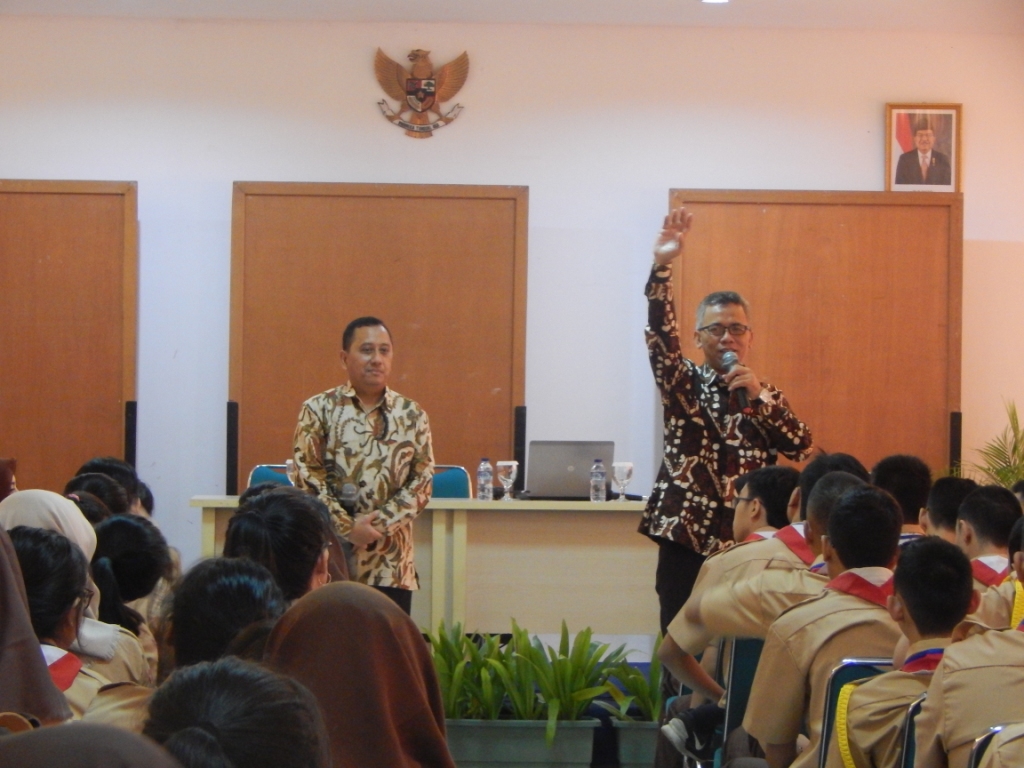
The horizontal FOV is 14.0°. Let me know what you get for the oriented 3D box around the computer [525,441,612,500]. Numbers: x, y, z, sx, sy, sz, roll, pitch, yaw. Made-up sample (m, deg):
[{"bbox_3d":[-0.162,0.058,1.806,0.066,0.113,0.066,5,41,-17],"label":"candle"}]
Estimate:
[{"bbox_3d":[0.234,0.347,16.720,0.340,0.235,0.270,1,0,-2],"label":"computer"}]

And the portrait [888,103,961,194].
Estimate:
[{"bbox_3d":[1.758,-0.992,17.800,0.320,0.420,0.030,1,0,-3],"label":"portrait"}]

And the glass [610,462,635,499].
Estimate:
[{"bbox_3d":[0.439,0.388,16.550,0.085,0.157,0.085,1,0,-3],"label":"glass"}]

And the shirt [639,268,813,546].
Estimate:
[{"bbox_3d":[0.730,0.083,14.200,0.570,0.970,0.360,1,0,-7],"label":"shirt"}]

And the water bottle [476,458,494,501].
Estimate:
[{"bbox_3d":[-0.105,0.382,16.500,0.062,0.172,0.062,1,0,-3],"label":"water bottle"}]

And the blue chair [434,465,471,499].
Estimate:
[{"bbox_3d":[-0.399,0.742,17.150,0.460,0.820,0.500,1,0,-3],"label":"blue chair"}]

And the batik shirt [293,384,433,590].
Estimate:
[{"bbox_3d":[-0.520,0.360,14.500,0.485,0.715,0.290,1,0,-7],"label":"batik shirt"}]

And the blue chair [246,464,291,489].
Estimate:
[{"bbox_3d":[-0.853,0.742,17.150,0.460,0.820,0.500,1,0,-3],"label":"blue chair"}]

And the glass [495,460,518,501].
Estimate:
[{"bbox_3d":[-0.018,0.387,16.550,0.085,0.157,0.085,1,0,-3],"label":"glass"}]

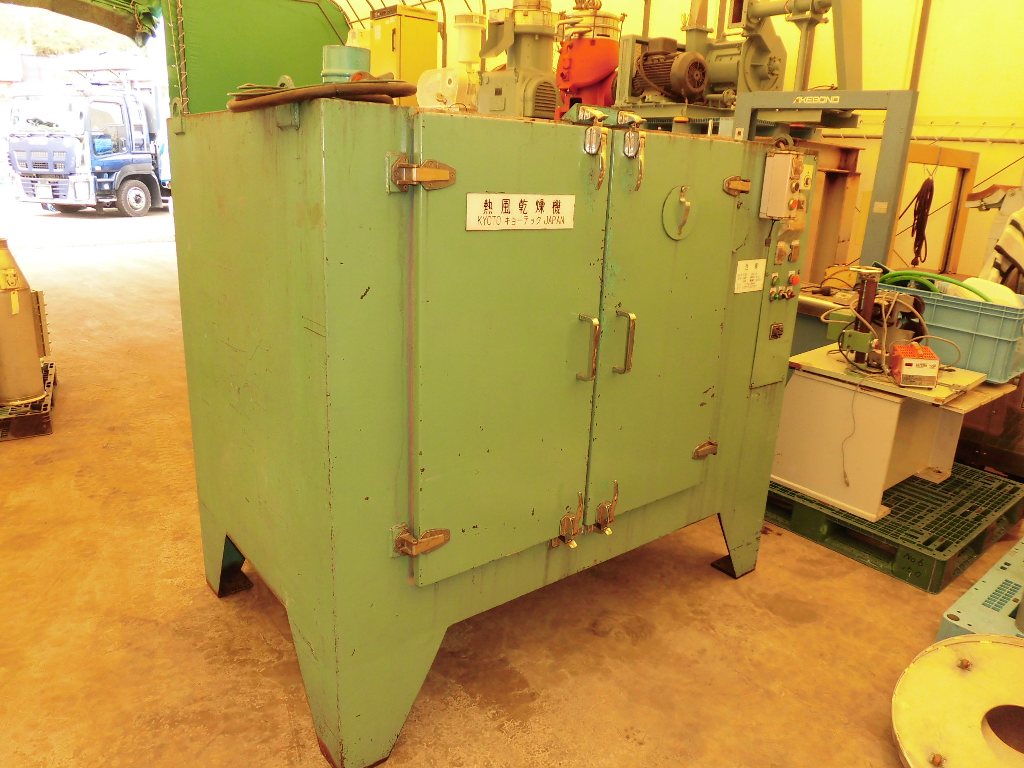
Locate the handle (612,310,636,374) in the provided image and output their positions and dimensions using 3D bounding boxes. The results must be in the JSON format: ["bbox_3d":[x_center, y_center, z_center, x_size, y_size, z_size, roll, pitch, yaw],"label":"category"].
[{"bbox_3d":[0.302,-0.110,1.912,0.016,0.170,0.062,-10,20,-37],"label":"handle"}]

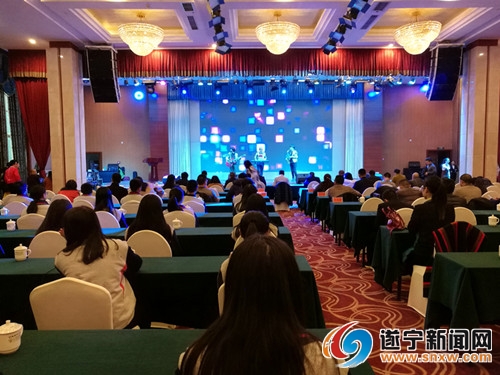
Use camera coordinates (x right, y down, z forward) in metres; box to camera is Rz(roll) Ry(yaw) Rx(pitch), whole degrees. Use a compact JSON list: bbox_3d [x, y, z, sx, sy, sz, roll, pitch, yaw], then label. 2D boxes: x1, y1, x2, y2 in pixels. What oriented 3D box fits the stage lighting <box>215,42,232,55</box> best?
[{"bbox_3d":[-0.865,-4.614,12.731,0.500,0.360,0.420,0,-16,0],"label":"stage lighting"}]

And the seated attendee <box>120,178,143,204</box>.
[{"bbox_3d":[-2.103,0.477,7.189,0.480,1.280,0.750,0,3,0],"label":"seated attendee"}]

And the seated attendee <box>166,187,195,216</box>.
[{"bbox_3d":[-0.958,0.584,5.593,0.480,1.250,0.750,0,3,0],"label":"seated attendee"}]

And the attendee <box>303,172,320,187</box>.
[{"bbox_3d":[1.986,0.137,12.635,0.520,1.270,0.760,0,4,0],"label":"attendee"}]

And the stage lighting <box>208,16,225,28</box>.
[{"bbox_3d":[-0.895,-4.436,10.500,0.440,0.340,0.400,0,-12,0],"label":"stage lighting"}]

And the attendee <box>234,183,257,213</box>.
[{"bbox_3d":[-0.053,0.558,5.200,0.500,1.240,0.750,0,4,0],"label":"attendee"}]

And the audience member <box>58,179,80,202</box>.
[{"bbox_3d":[-3.656,0.415,7.900,0.480,1.180,0.720,0,4,6],"label":"audience member"}]

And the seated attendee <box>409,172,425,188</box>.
[{"bbox_3d":[4.908,0.191,11.636,0.520,1.290,0.760,0,4,-4],"label":"seated attendee"}]

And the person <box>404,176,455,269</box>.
[{"bbox_3d":[1.799,0.575,3.930,0.480,1.360,0.700,-2,4,-30],"label":"person"}]

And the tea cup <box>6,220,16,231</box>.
[{"bbox_3d":[-2.946,0.457,4.819,0.090,0.132,0.100,0,4,0],"label":"tea cup"}]

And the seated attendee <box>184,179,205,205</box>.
[{"bbox_3d":[-1.015,0.499,7.146,0.470,1.250,0.760,0,4,3],"label":"seated attendee"}]

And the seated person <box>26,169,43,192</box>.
[{"bbox_3d":[-6.615,0.113,12.000,0.520,1.260,0.720,1,4,21],"label":"seated person"}]

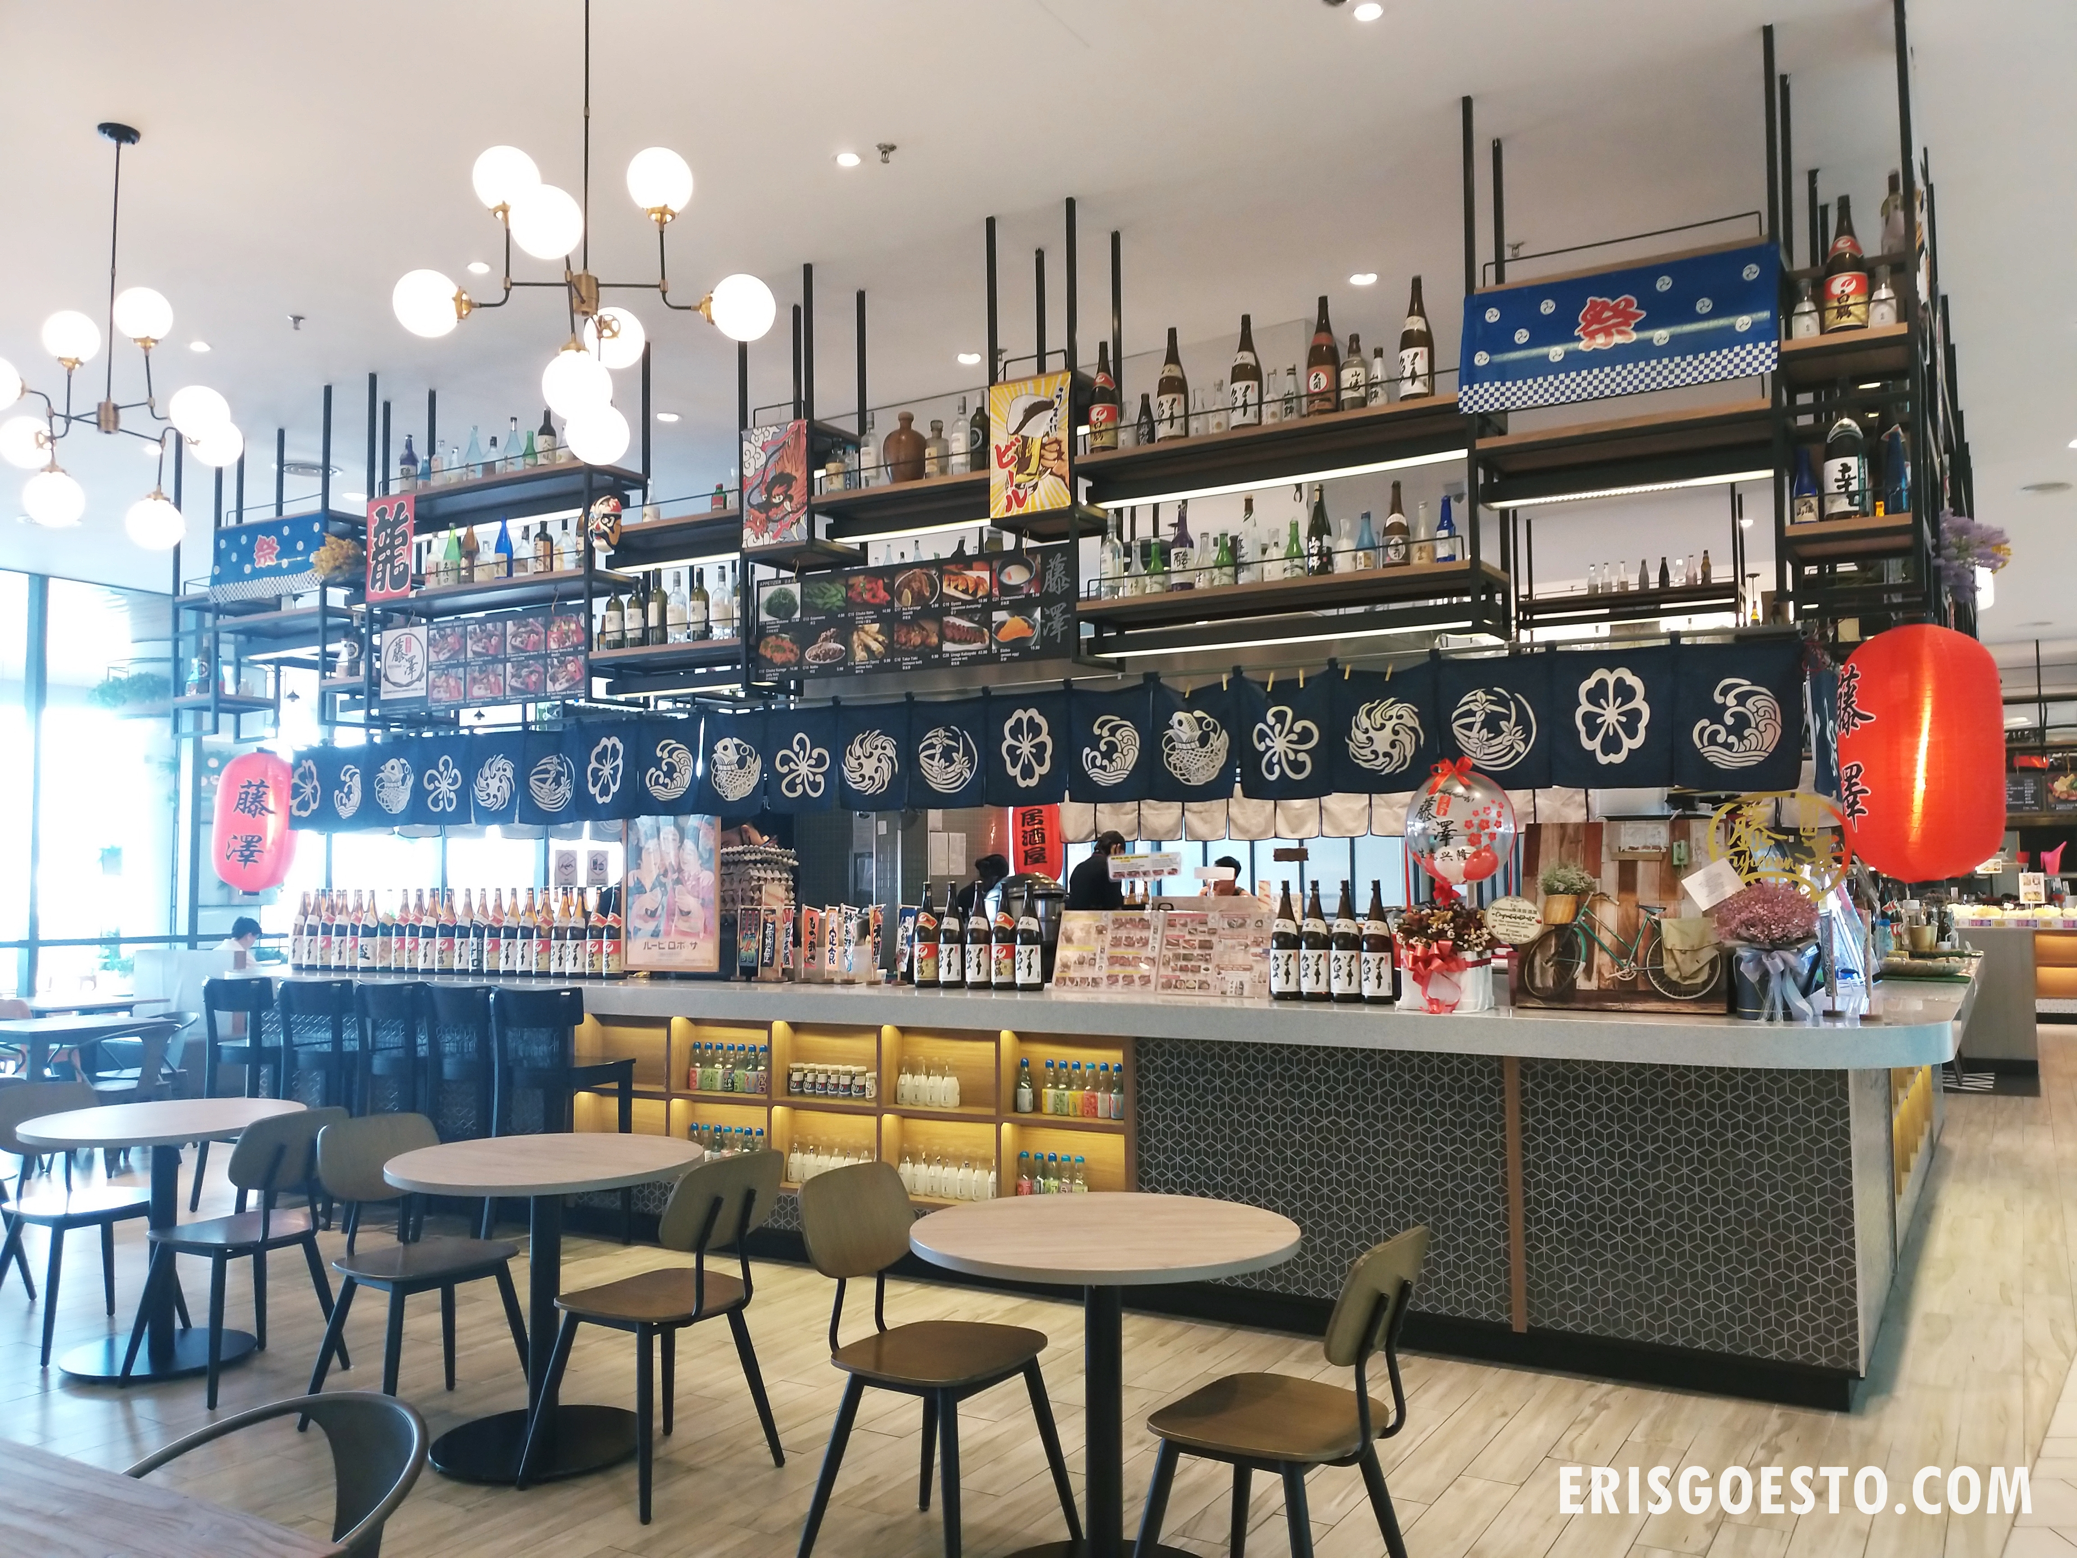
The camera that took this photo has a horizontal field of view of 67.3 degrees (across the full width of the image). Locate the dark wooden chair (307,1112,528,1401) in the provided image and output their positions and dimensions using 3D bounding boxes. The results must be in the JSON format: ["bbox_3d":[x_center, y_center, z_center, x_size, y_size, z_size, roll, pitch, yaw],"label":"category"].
[{"bbox_3d":[-1.707,1.376,4.320,0.540,0.810,0.450,-3,-4,37],"label":"dark wooden chair"}]

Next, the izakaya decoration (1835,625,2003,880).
[{"bbox_3d":[2.268,-0.067,4.012,0.380,0.665,0.380,0,-4,0],"label":"izakaya decoration"}]

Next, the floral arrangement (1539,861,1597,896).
[{"bbox_3d":[1.606,0.303,4.730,0.185,0.110,0.070,-2,-5,30],"label":"floral arrangement"}]

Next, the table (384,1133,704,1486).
[{"bbox_3d":[-1.313,1.392,4.167,0.812,0.753,0.812,0,-4,0],"label":"table"}]

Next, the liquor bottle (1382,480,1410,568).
[{"bbox_3d":[1.125,-0.784,4.883,0.084,0.300,0.084,-2,-4,29],"label":"liquor bottle"}]

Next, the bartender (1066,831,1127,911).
[{"bbox_3d":[0.301,1.105,7.546,0.340,1.710,0.460,1,-4,-22],"label":"bartender"}]

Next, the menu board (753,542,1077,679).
[{"bbox_3d":[-0.479,-0.601,5.767,1.420,0.400,0.020,-2,-4,29],"label":"menu board"}]

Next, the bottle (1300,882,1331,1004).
[{"bbox_3d":[0.929,0.542,5.239,0.105,0.397,0.105,-2,-5,30],"label":"bottle"}]

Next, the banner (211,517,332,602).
[{"bbox_3d":[-3.563,-1.031,7.230,0.835,0.330,0.030,-2,-5,30],"label":"banner"}]

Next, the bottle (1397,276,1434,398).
[{"bbox_3d":[1.141,-1.315,4.688,0.105,0.397,0.105,-2,-5,30],"label":"bottle"}]

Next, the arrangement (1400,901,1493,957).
[{"bbox_3d":[1.308,0.488,5.020,0.290,0.190,0.260,-2,-4,29],"label":"arrangement"}]

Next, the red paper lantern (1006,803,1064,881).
[{"bbox_3d":[0.002,0.282,8.100,0.265,0.530,0.265,-1,-4,8],"label":"red paper lantern"}]

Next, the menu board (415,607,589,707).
[{"bbox_3d":[-2.325,-0.523,6.806,1.000,0.400,0.020,-2,-4,29],"label":"menu board"}]

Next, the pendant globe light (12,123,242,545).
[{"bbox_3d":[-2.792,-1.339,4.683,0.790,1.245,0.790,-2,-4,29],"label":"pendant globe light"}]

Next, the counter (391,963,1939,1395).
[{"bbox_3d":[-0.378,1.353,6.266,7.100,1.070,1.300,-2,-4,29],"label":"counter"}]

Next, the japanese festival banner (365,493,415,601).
[{"bbox_3d":[-2.812,-1.001,6.768,0.300,0.440,0.020,-2,-4,30],"label":"japanese festival banner"}]

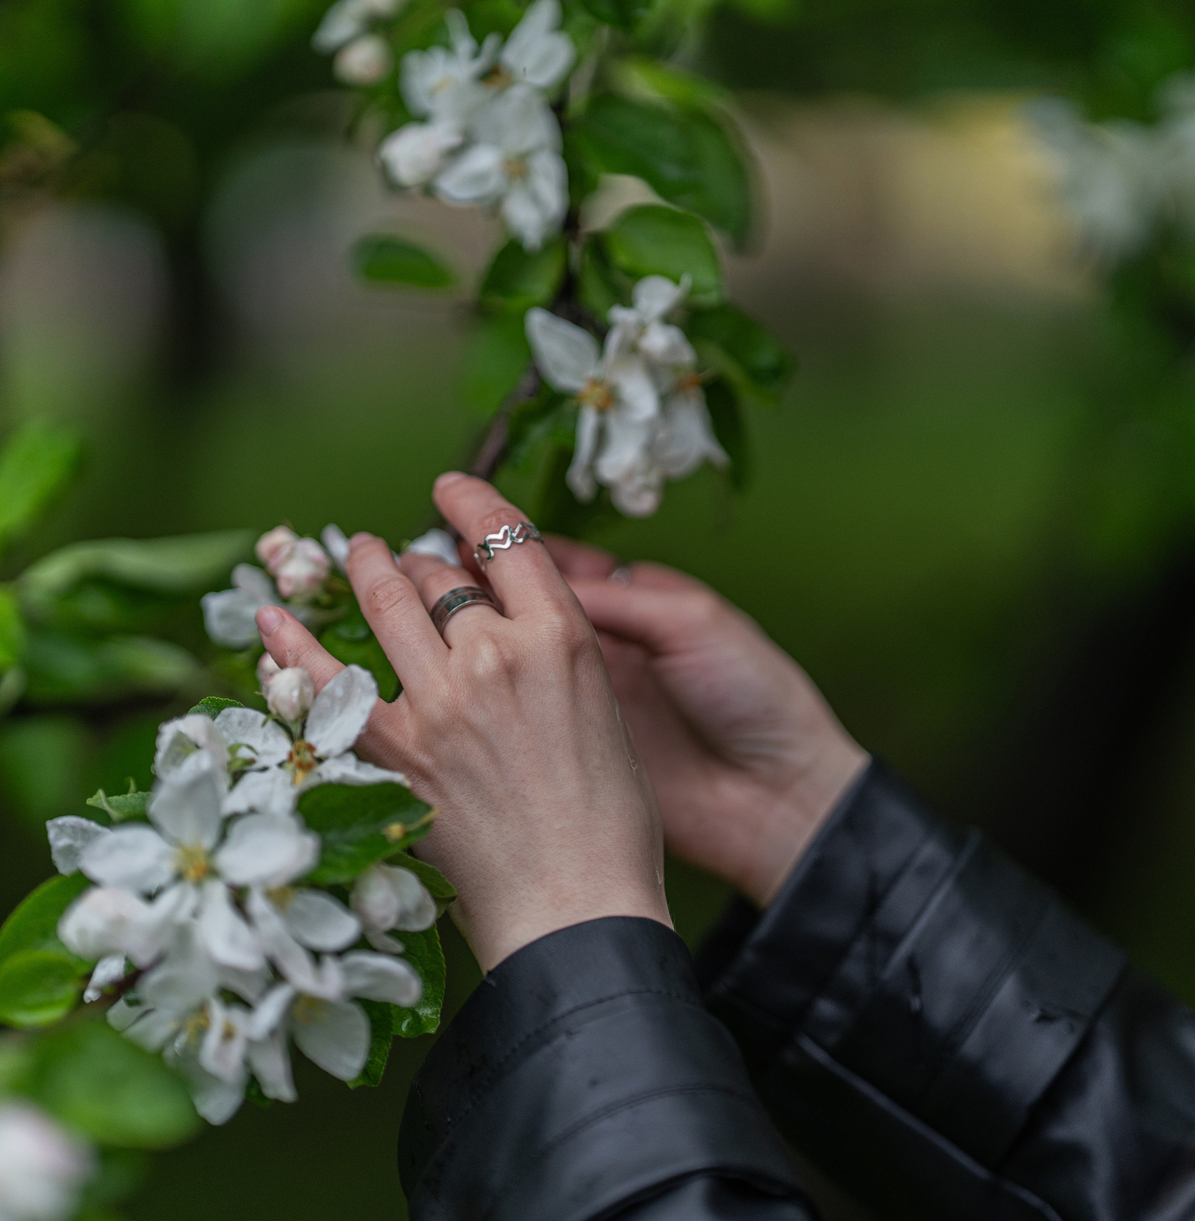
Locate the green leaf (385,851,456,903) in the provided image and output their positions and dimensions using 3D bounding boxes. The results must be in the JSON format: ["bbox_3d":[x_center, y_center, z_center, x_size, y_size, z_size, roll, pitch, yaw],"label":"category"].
[{"bbox_3d":[-0.046,0.067,1.090,0.019,0.014,0.014,0,5,0],"label":"green leaf"}]

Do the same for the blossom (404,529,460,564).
[{"bbox_3d":[-0.044,-0.016,1.150,0.015,0.012,0.012,0,5,0],"label":"blossom"}]

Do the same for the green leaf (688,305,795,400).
[{"bbox_3d":[0.043,-0.077,1.285,0.032,0.029,0.018,-1,6,-11],"label":"green leaf"}]

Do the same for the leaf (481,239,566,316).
[{"bbox_3d":[-0.020,-0.091,1.170,0.024,0.021,0.015,0,5,0],"label":"leaf"}]

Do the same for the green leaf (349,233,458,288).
[{"bbox_3d":[-0.059,-0.106,1.320,0.033,0.010,0.022,12,41,5],"label":"green leaf"}]

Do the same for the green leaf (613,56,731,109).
[{"bbox_3d":[0.023,-0.158,1.300,0.040,0.012,0.024,15,30,8],"label":"green leaf"}]

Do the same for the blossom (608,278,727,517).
[{"bbox_3d":[0.018,-0.059,1.175,0.035,0.064,0.035,0,5,0],"label":"blossom"}]

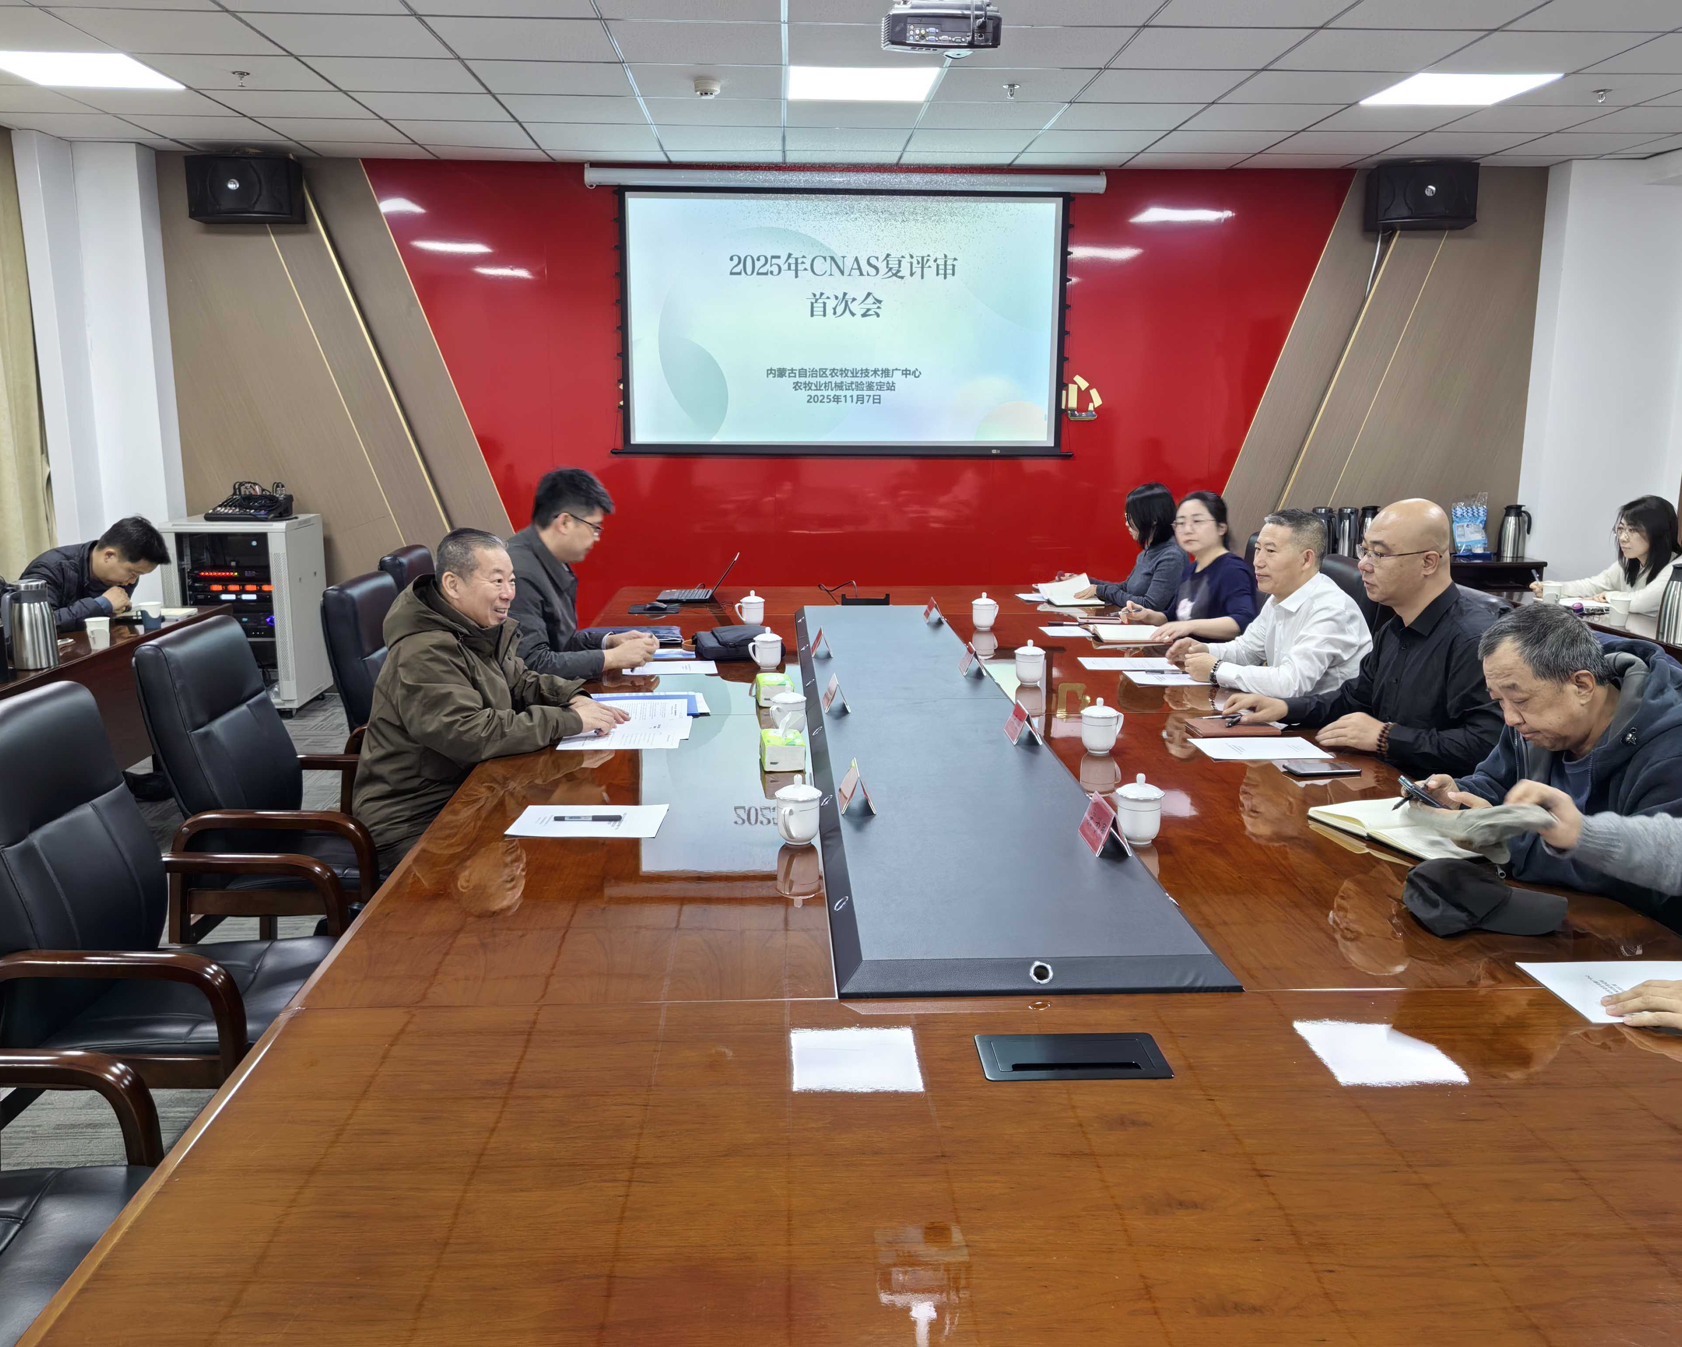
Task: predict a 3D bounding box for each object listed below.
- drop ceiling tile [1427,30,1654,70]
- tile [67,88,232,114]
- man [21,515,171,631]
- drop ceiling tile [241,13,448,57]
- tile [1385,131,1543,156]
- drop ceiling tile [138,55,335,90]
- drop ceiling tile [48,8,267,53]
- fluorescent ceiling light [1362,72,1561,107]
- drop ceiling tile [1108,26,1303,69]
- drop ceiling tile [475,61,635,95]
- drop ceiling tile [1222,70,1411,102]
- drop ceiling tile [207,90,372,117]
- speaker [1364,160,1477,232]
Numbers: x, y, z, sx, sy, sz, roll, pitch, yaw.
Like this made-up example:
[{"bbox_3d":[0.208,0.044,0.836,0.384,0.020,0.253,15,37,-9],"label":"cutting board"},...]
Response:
[{"bbox_3d":[2.507,-2.242,5.043,0.600,0.020,0.600,0,11,-3],"label":"drop ceiling tile"},{"bbox_3d":[-2.951,-2.446,5.973,0.600,0.020,0.600,0,11,-2],"label":"tile"},{"bbox_3d":[-2.985,-0.040,5.517,0.750,1.130,0.580,-3,11,-14],"label":"man"},{"bbox_3d":[-1.696,-2.211,4.860,0.600,0.020,0.600,0,11,-2],"label":"drop ceiling tile"},{"bbox_3d":[3.024,-2.579,6.823,0.600,0.020,0.600,0,11,-2],"label":"tile"},{"bbox_3d":[-2.318,-2.325,5.411,0.600,0.020,0.600,0,11,-3],"label":"drop ceiling tile"},{"bbox_3d":[-2.304,-2.218,4.834,0.600,0.020,0.600,0,11,-3],"label":"drop ceiling tile"},{"bbox_3d":[2.477,-2.352,5.619,0.600,0.030,0.600,0,11,-2],"label":"fluorescent ceiling light"},{"bbox_3d":[1.302,-2.228,4.979,0.600,0.020,0.600,0,11,-2],"label":"drop ceiling tile"},{"bbox_3d":[-1.117,-2.328,5.463,0.600,0.020,0.600,0,11,-2],"label":"drop ceiling tile"},{"bbox_3d":[1.881,-2.350,5.608,0.600,0.020,0.600,0,11,-3],"label":"drop ceiling tile"},{"bbox_3d":[-2.347,-2.445,5.998,0.600,0.020,0.600,0,11,-2],"label":"drop ceiling tile"},{"bbox_3d":[3.012,-2.464,7.270,0.495,0.283,0.275,2,11,9],"label":"speaker"}]

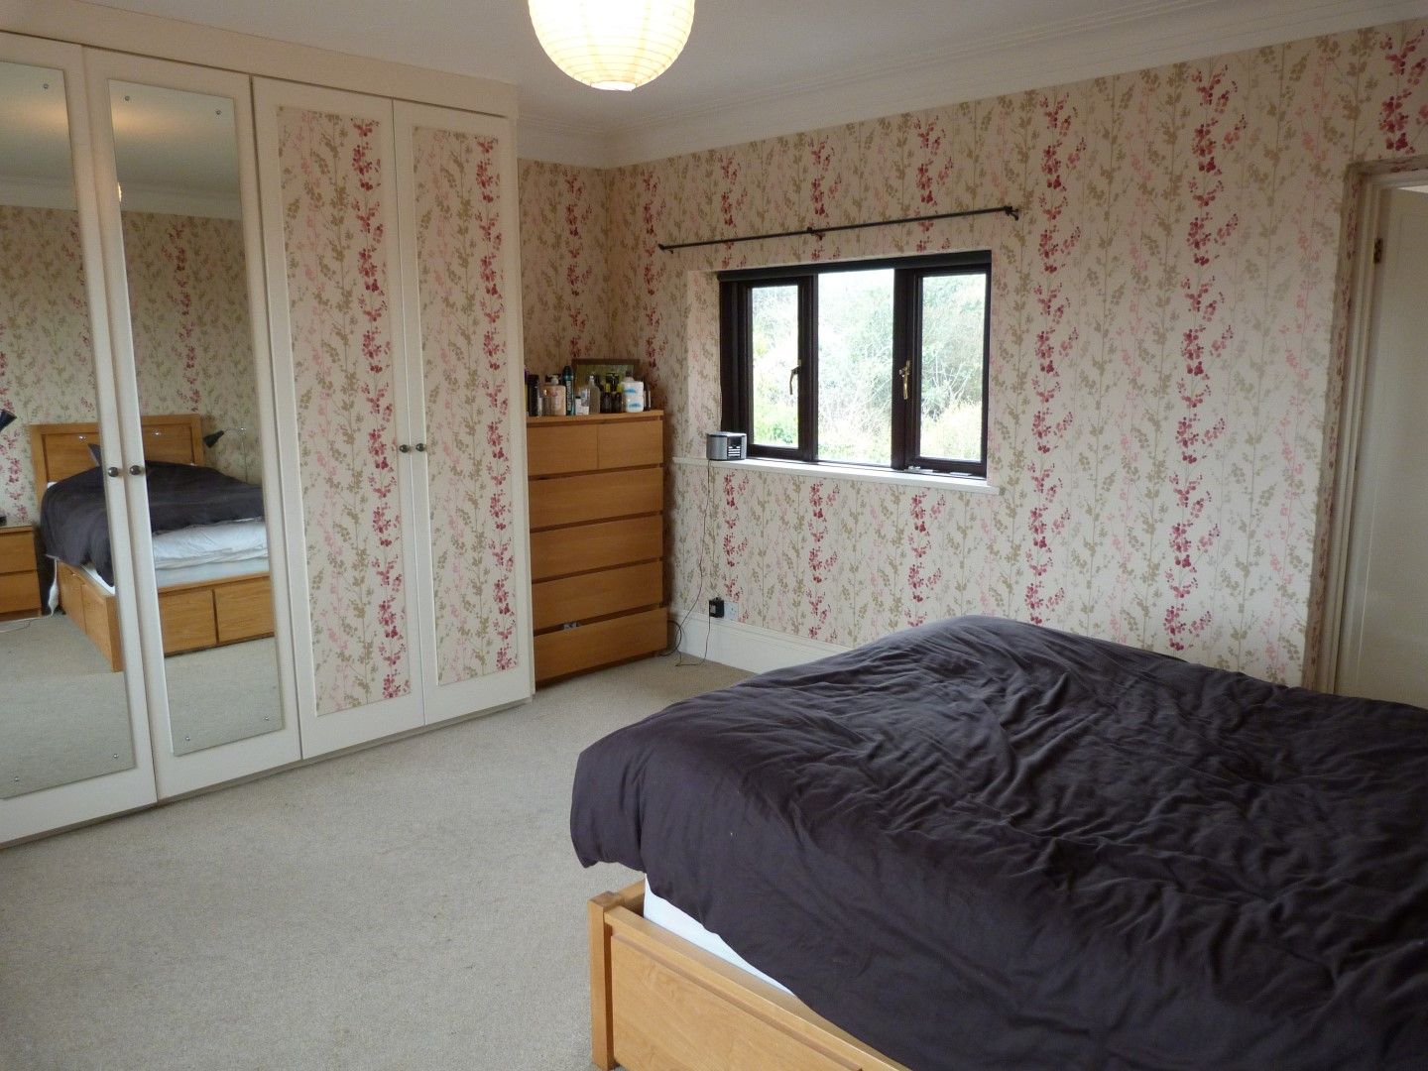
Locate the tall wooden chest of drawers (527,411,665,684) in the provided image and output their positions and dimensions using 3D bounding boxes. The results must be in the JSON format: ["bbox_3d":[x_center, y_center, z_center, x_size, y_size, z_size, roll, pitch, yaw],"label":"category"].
[{"bbox_3d":[-0.700,0.023,4.993,0.800,1.230,0.480,-10,13,-43],"label":"tall wooden chest of drawers"}]

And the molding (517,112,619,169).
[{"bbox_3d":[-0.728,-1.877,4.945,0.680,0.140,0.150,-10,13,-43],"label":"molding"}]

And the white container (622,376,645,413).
[{"bbox_3d":[-0.385,-0.676,4.923,0.100,0.170,0.080,-2,10,-12],"label":"white container"}]

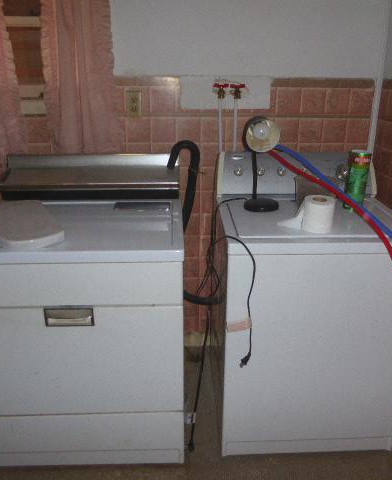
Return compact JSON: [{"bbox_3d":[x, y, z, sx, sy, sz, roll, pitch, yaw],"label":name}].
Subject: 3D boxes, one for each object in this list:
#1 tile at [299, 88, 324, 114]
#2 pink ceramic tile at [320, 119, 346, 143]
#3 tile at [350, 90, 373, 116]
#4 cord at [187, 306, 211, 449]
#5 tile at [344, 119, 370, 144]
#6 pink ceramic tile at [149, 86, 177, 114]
[{"bbox_3d":[0.535,-0.633,2.021,0.109,0.109,0.010,-1,20,-4],"label":"tile"},{"bbox_3d":[0.648,-0.510,2.075,0.109,0.109,0.010,-1,20,-4],"label":"pink ceramic tile"},{"bbox_3d":[0.759,-0.638,2.035,0.109,0.109,0.010,-1,20,-4],"label":"tile"},{"bbox_3d":[0.010,0.576,1.907,0.100,0.370,0.380,-1,20,-4],"label":"cord"},{"bbox_3d":[0.763,-0.509,2.083,0.109,0.109,0.010,-1,20,-4],"label":"tile"},{"bbox_3d":[-0.142,-0.623,1.976,0.109,0.109,0.010,-1,20,-4],"label":"pink ceramic tile"}]

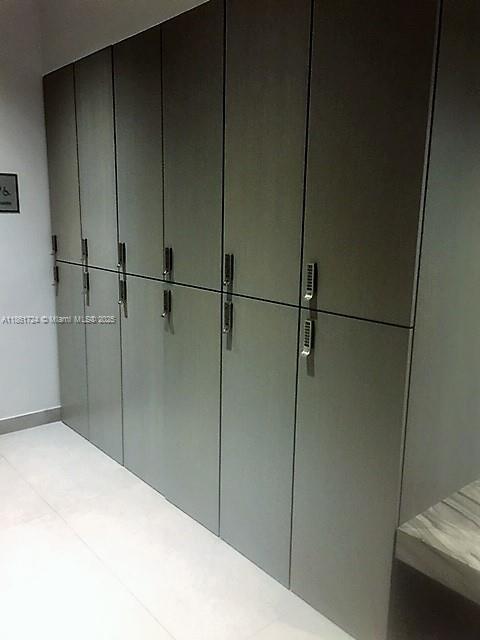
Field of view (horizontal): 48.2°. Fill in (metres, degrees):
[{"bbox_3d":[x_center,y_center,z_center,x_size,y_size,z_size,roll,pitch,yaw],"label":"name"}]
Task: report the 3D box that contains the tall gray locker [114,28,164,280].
[{"bbox_3d":[-0.324,-0.776,2.671,0.420,1.100,0.438,-8,15,-40],"label":"tall gray locker"}]

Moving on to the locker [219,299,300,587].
[{"bbox_3d":[0.220,0.435,2.239,0.420,1.092,0.431,-8,15,-40],"label":"locker"}]

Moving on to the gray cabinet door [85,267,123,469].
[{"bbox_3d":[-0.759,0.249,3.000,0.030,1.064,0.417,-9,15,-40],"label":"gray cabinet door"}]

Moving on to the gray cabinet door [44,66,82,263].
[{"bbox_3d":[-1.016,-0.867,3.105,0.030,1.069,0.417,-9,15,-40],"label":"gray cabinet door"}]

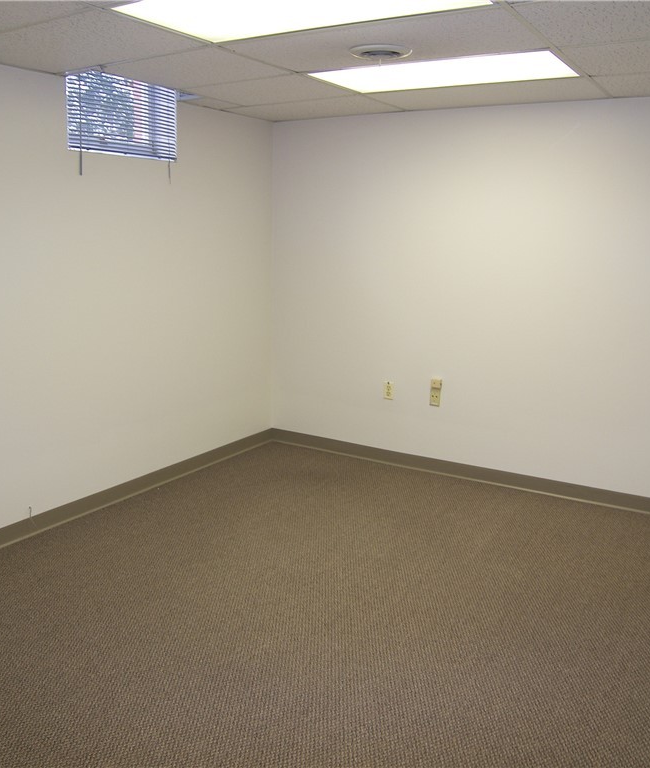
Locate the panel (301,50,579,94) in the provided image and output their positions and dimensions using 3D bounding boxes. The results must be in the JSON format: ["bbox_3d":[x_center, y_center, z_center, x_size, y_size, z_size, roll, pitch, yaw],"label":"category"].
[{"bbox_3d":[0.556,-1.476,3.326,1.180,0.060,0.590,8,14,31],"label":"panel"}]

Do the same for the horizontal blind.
[{"bbox_3d":[-1.070,-1.458,3.811,0.040,0.440,0.790,8,14,31],"label":"horizontal blind"}]

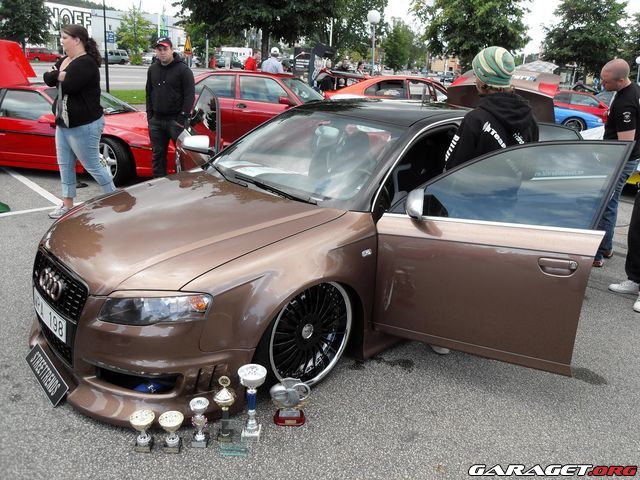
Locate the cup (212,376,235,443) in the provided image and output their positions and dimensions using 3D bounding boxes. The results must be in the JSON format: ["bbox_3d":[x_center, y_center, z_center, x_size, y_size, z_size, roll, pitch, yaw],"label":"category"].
[{"bbox_3d":[-0.409,0.724,2.238,0.087,0.312,0.083,2,19,0],"label":"cup"}]

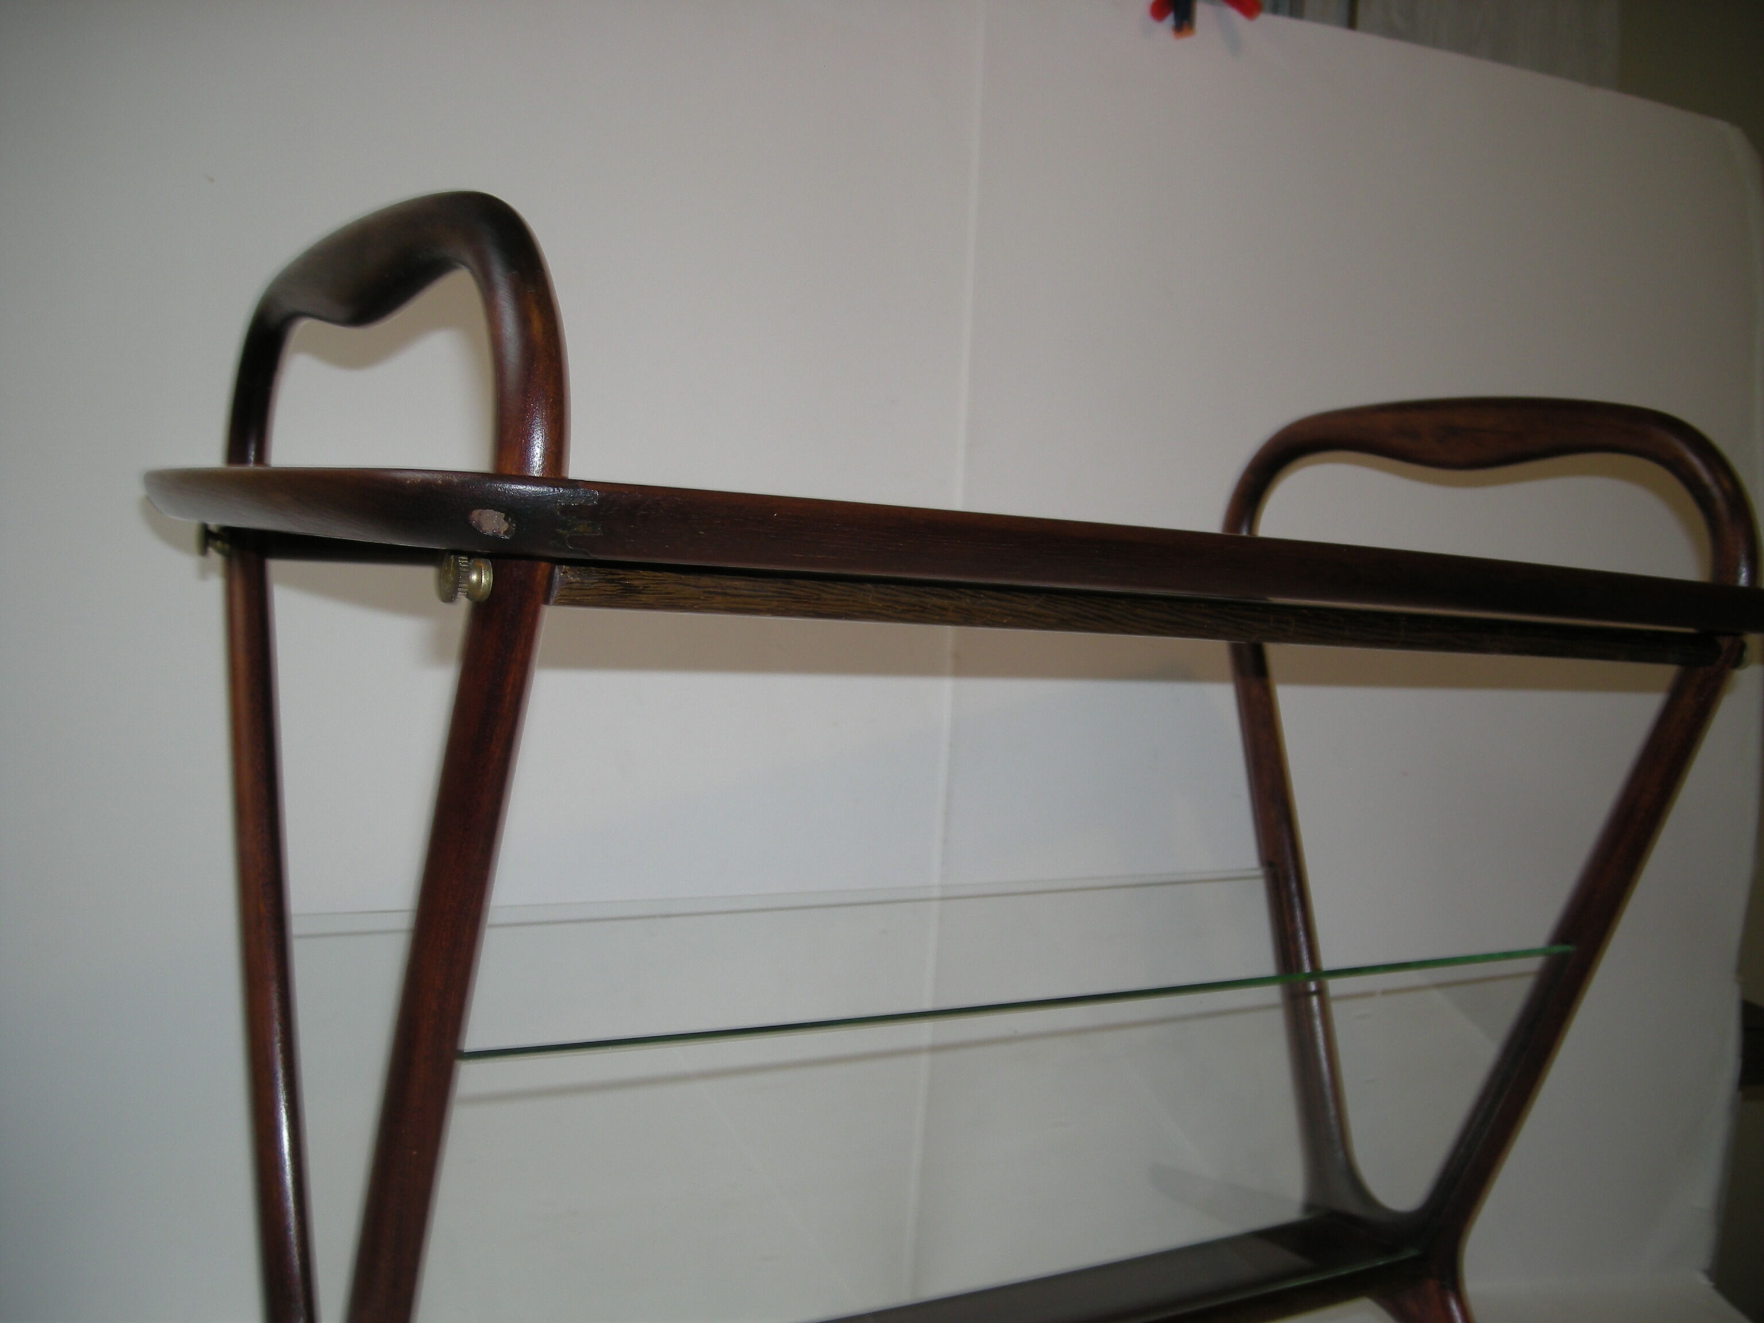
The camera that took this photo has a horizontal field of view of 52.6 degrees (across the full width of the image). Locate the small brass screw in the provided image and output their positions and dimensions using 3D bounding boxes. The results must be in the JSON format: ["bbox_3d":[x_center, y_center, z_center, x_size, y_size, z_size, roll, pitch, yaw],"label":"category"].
[{"bbox_3d":[-0.142,-0.028,0.607,0.015,0.017,0.017,2,4,-33],"label":"small brass screw"}]

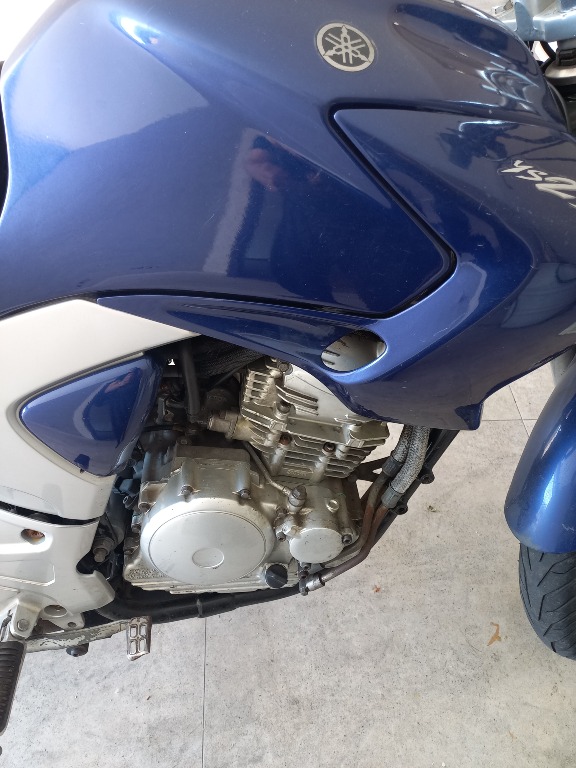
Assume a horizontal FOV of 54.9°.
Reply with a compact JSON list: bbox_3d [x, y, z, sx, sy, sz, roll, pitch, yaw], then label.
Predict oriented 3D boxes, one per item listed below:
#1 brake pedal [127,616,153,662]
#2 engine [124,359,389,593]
[{"bbox_3d":[-0.194,0.333,0.725,0.030,0.020,0.054,-1,34,-5],"label":"brake pedal"},{"bbox_3d":[-0.058,0.079,0.801,0.385,0.390,0.300,-1,34,-5],"label":"engine"}]

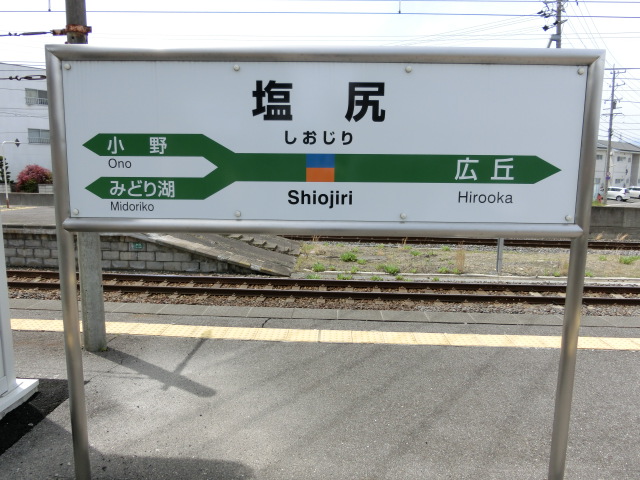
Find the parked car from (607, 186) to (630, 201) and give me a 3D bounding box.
[{"bbox_3d":[31.400,-5.070,50.500,1.720,1.540,4.400,-4,9,-33],"label":"parked car"}]

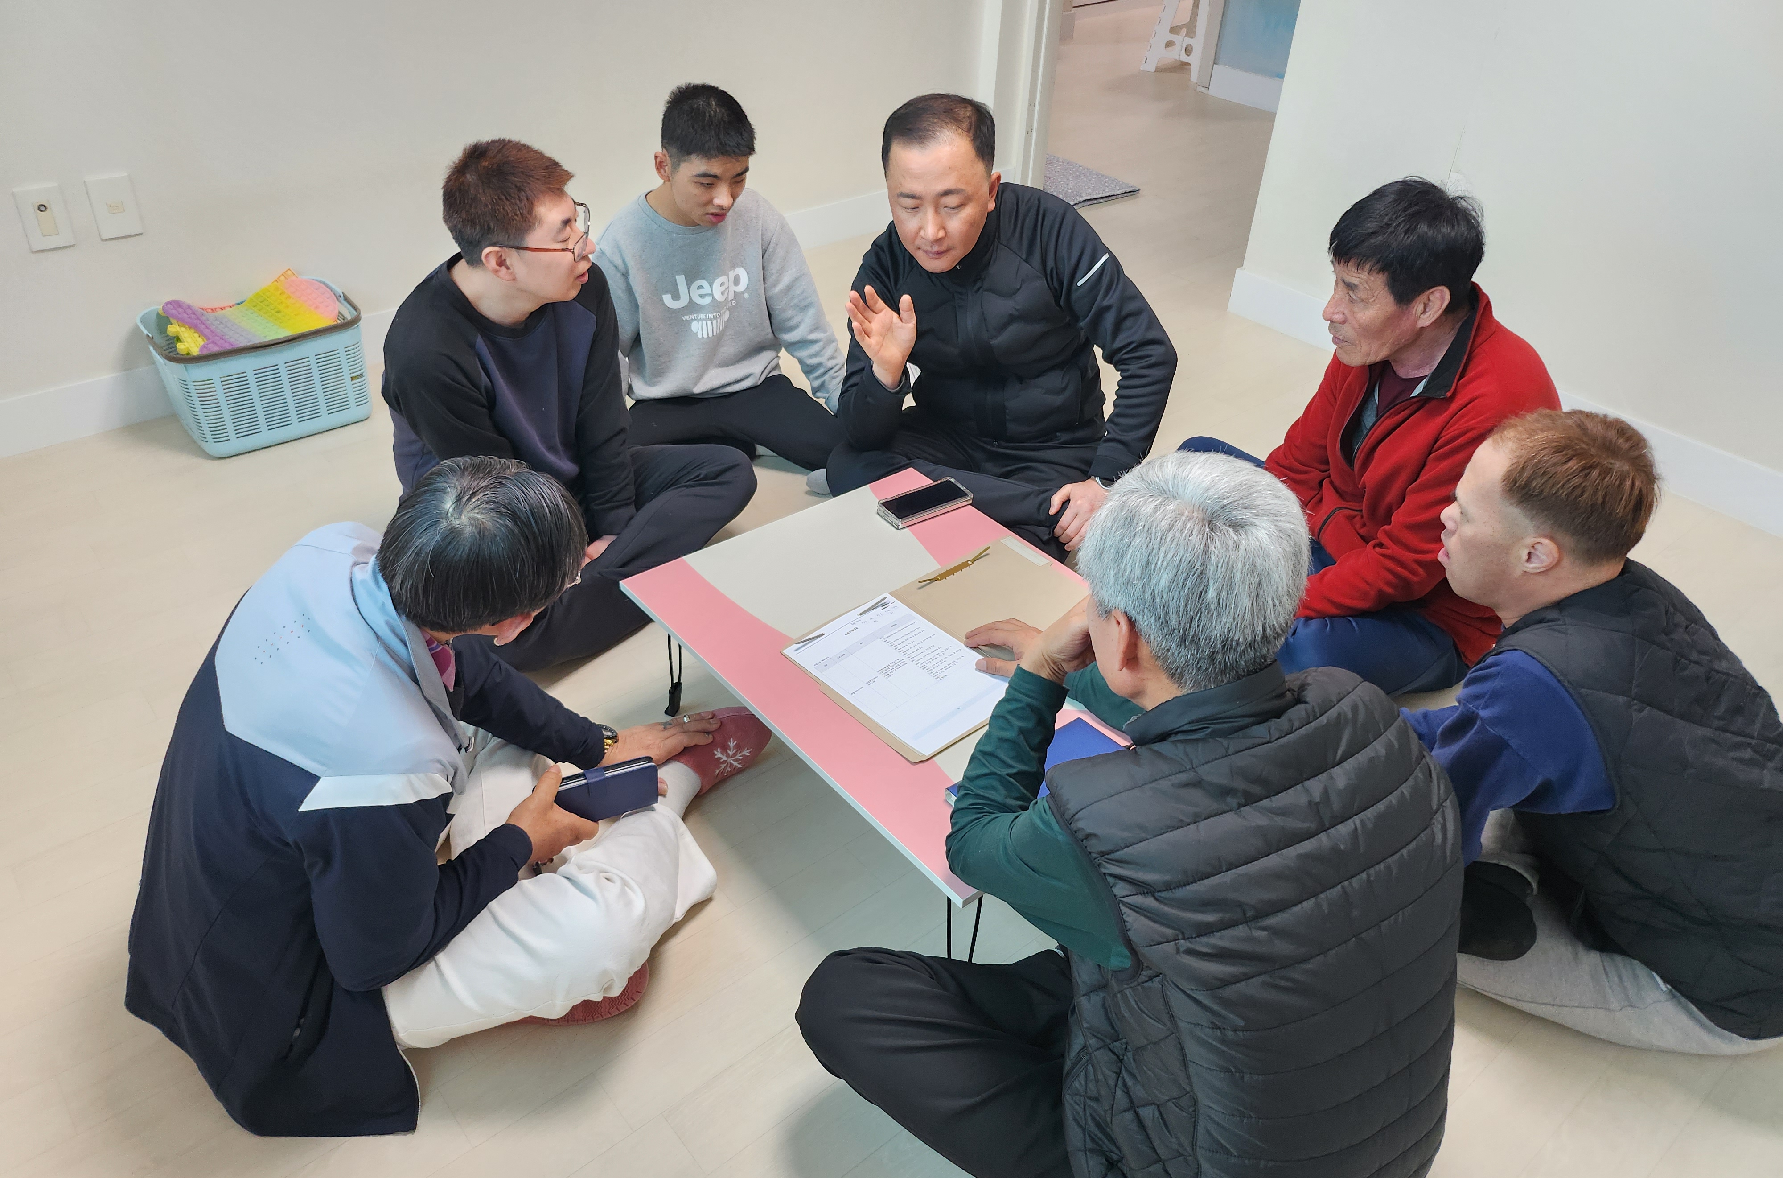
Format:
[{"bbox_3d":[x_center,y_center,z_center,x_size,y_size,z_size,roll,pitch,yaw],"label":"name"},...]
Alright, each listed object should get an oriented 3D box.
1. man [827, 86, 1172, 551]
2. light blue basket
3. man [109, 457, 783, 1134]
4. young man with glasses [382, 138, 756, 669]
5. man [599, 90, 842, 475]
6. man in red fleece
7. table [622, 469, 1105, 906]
[{"bbox_3d":[0.238,-0.519,2.408,0.740,0.850,0.660,9,36,9],"label":"man"},{"bbox_3d":[-1.404,-0.496,2.766,0.410,0.250,0.300,-25,44,-33],"label":"light blue basket"},{"bbox_3d":[-0.462,0.156,1.475,0.830,0.790,0.580,-15,40,-23],"label":"man"},{"bbox_3d":[-0.683,-0.386,2.181,0.680,0.820,0.760,25,41,27],"label":"young man with glasses"},{"bbox_3d":[-0.432,-0.620,2.522,0.640,0.820,0.640,-12,39,-20],"label":"man"},{"bbox_3d":[0.819,-0.340,2.211,0.640,0.840,0.820,-12,38,-20],"label":"man in red fleece"},{"bbox_3d":[0.059,0.170,1.947,0.605,0.258,0.800,-25,44,-33],"label":"table"}]

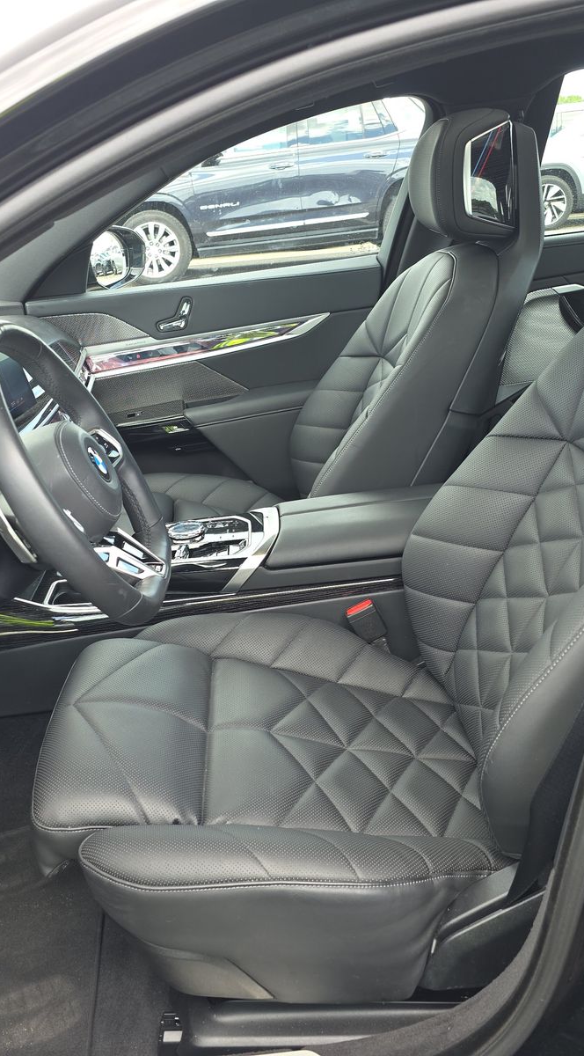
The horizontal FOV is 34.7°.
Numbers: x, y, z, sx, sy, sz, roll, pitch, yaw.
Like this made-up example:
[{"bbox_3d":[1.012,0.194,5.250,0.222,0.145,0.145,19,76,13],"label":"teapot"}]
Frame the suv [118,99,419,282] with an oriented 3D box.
[{"bbox_3d":[-0.134,-4.334,11.695,5.330,1.940,2.060,-9,23,-9],"label":"suv"}]

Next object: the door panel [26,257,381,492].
[{"bbox_3d":[-0.170,-0.272,2.165,0.880,0.580,0.140,-6,21,-1],"label":"door panel"}]

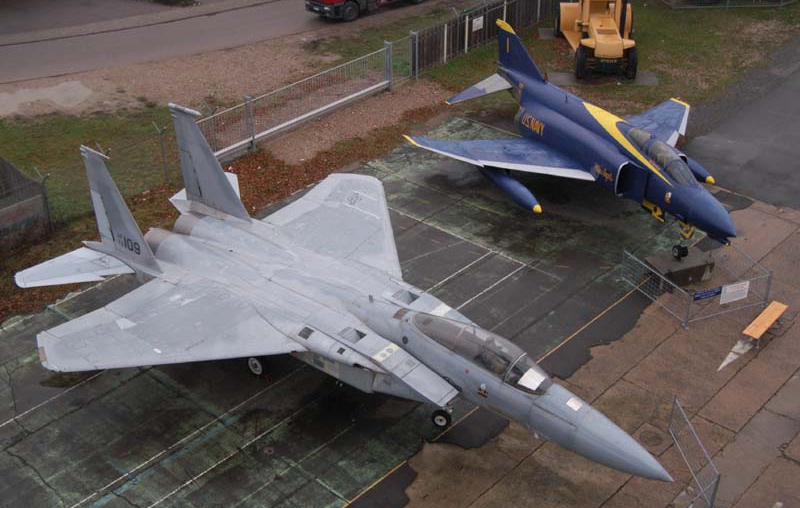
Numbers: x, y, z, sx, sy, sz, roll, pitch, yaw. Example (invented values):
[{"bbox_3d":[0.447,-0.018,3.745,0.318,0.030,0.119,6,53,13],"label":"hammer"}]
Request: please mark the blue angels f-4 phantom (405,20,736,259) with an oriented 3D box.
[{"bbox_3d":[7.054,-4.407,38.669,11.710,5.050,17.500,-10,25,-16],"label":"blue angels f-4 phantom"}]

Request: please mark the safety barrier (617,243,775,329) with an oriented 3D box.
[{"bbox_3d":[9.283,0.749,33.516,3.400,1.100,2.950,-11,32,-15],"label":"safety barrier"}]

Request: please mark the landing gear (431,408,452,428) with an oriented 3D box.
[{"bbox_3d":[1.117,4.363,28.353,0.600,0.620,0.300,21,38,34],"label":"landing gear"}]

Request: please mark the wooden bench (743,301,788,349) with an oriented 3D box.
[{"bbox_3d":[10.845,2.148,31.645,0.460,0.490,2.170,23,39,36],"label":"wooden bench"}]

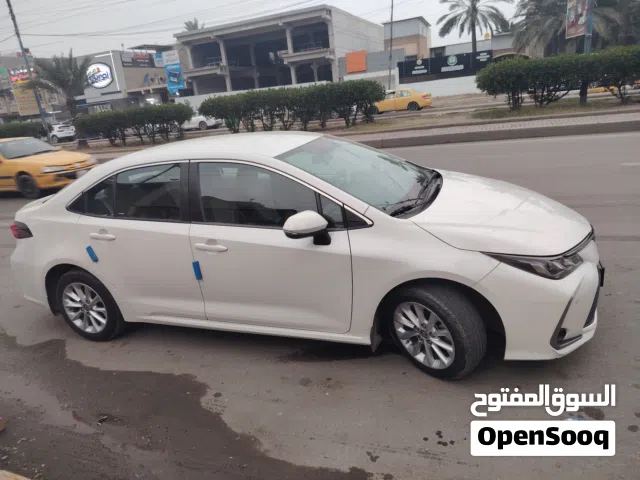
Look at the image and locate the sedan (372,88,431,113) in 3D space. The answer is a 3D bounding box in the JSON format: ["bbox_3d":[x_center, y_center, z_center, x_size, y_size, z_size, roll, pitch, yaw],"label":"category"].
[{"bbox_3d":[5.176,-9.293,29.492,4.400,1.460,1.720,0,19,21],"label":"sedan"}]

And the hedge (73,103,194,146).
[{"bbox_3d":[-10.156,-6.110,23.984,7.900,1.780,1.400,0,19,21],"label":"hedge"}]

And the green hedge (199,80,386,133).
[{"bbox_3d":[-1.581,-6.039,20.652,9.000,1.780,1.400,0,19,21],"label":"green hedge"}]

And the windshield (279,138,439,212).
[{"bbox_3d":[0.363,-0.552,3.260,1.050,0.160,1.370,23,26,12],"label":"windshield"}]

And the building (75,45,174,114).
[{"bbox_3d":[-20.820,-18.043,53.713,13.500,8.800,6.500,0,19,21],"label":"building"}]

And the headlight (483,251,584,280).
[{"bbox_3d":[1.186,0.113,2.452,0.540,0.190,0.320,0,20,22],"label":"headlight"}]

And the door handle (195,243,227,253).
[{"bbox_3d":[-0.706,0.051,2.879,0.245,0.045,0.055,5,21,20],"label":"door handle"}]

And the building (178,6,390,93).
[{"bbox_3d":[-3.605,-20.304,53.516,17.900,9.300,19.000,0,19,21],"label":"building"}]

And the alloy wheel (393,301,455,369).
[{"bbox_3d":[0.671,0.536,2.664,0.190,0.440,0.440,-21,23,-37],"label":"alloy wheel"}]

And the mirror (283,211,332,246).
[{"bbox_3d":[-0.080,-0.072,2.511,0.200,0.210,0.230,0,20,22],"label":"mirror"}]

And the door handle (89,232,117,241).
[{"bbox_3d":[-1.562,-0.025,3.197,0.245,0.045,0.055,5,21,20],"label":"door handle"}]

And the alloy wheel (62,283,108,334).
[{"bbox_3d":[-1.865,0.522,3.661,0.440,0.440,0.190,0,20,22],"label":"alloy wheel"}]

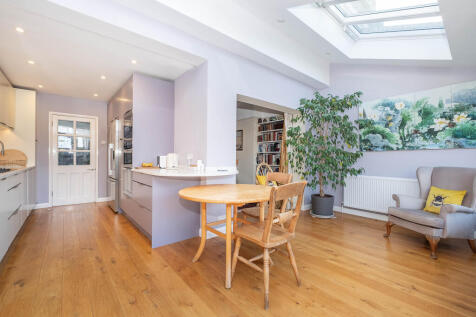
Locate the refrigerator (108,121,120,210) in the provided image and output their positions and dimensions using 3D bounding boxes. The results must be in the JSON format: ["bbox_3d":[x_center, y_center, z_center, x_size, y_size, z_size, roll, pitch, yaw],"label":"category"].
[{"bbox_3d":[-2.366,0.162,4.294,0.720,1.770,0.910,0,0,-42],"label":"refrigerator"}]

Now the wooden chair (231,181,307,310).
[{"bbox_3d":[0.267,0.611,1.605,0.480,0.850,0.470,0,0,-37],"label":"wooden chair"}]

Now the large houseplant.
[{"bbox_3d":[1.520,-0.081,3.470,1.100,2.250,1.200,0,0,-40],"label":"large houseplant"}]

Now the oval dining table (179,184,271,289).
[{"bbox_3d":[-0.050,0.675,1.980,1.050,0.725,1.050,0,0,-40],"label":"oval dining table"}]

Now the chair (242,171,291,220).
[{"bbox_3d":[0.370,0.614,2.335,0.470,0.850,0.480,0,0,-42],"label":"chair"}]

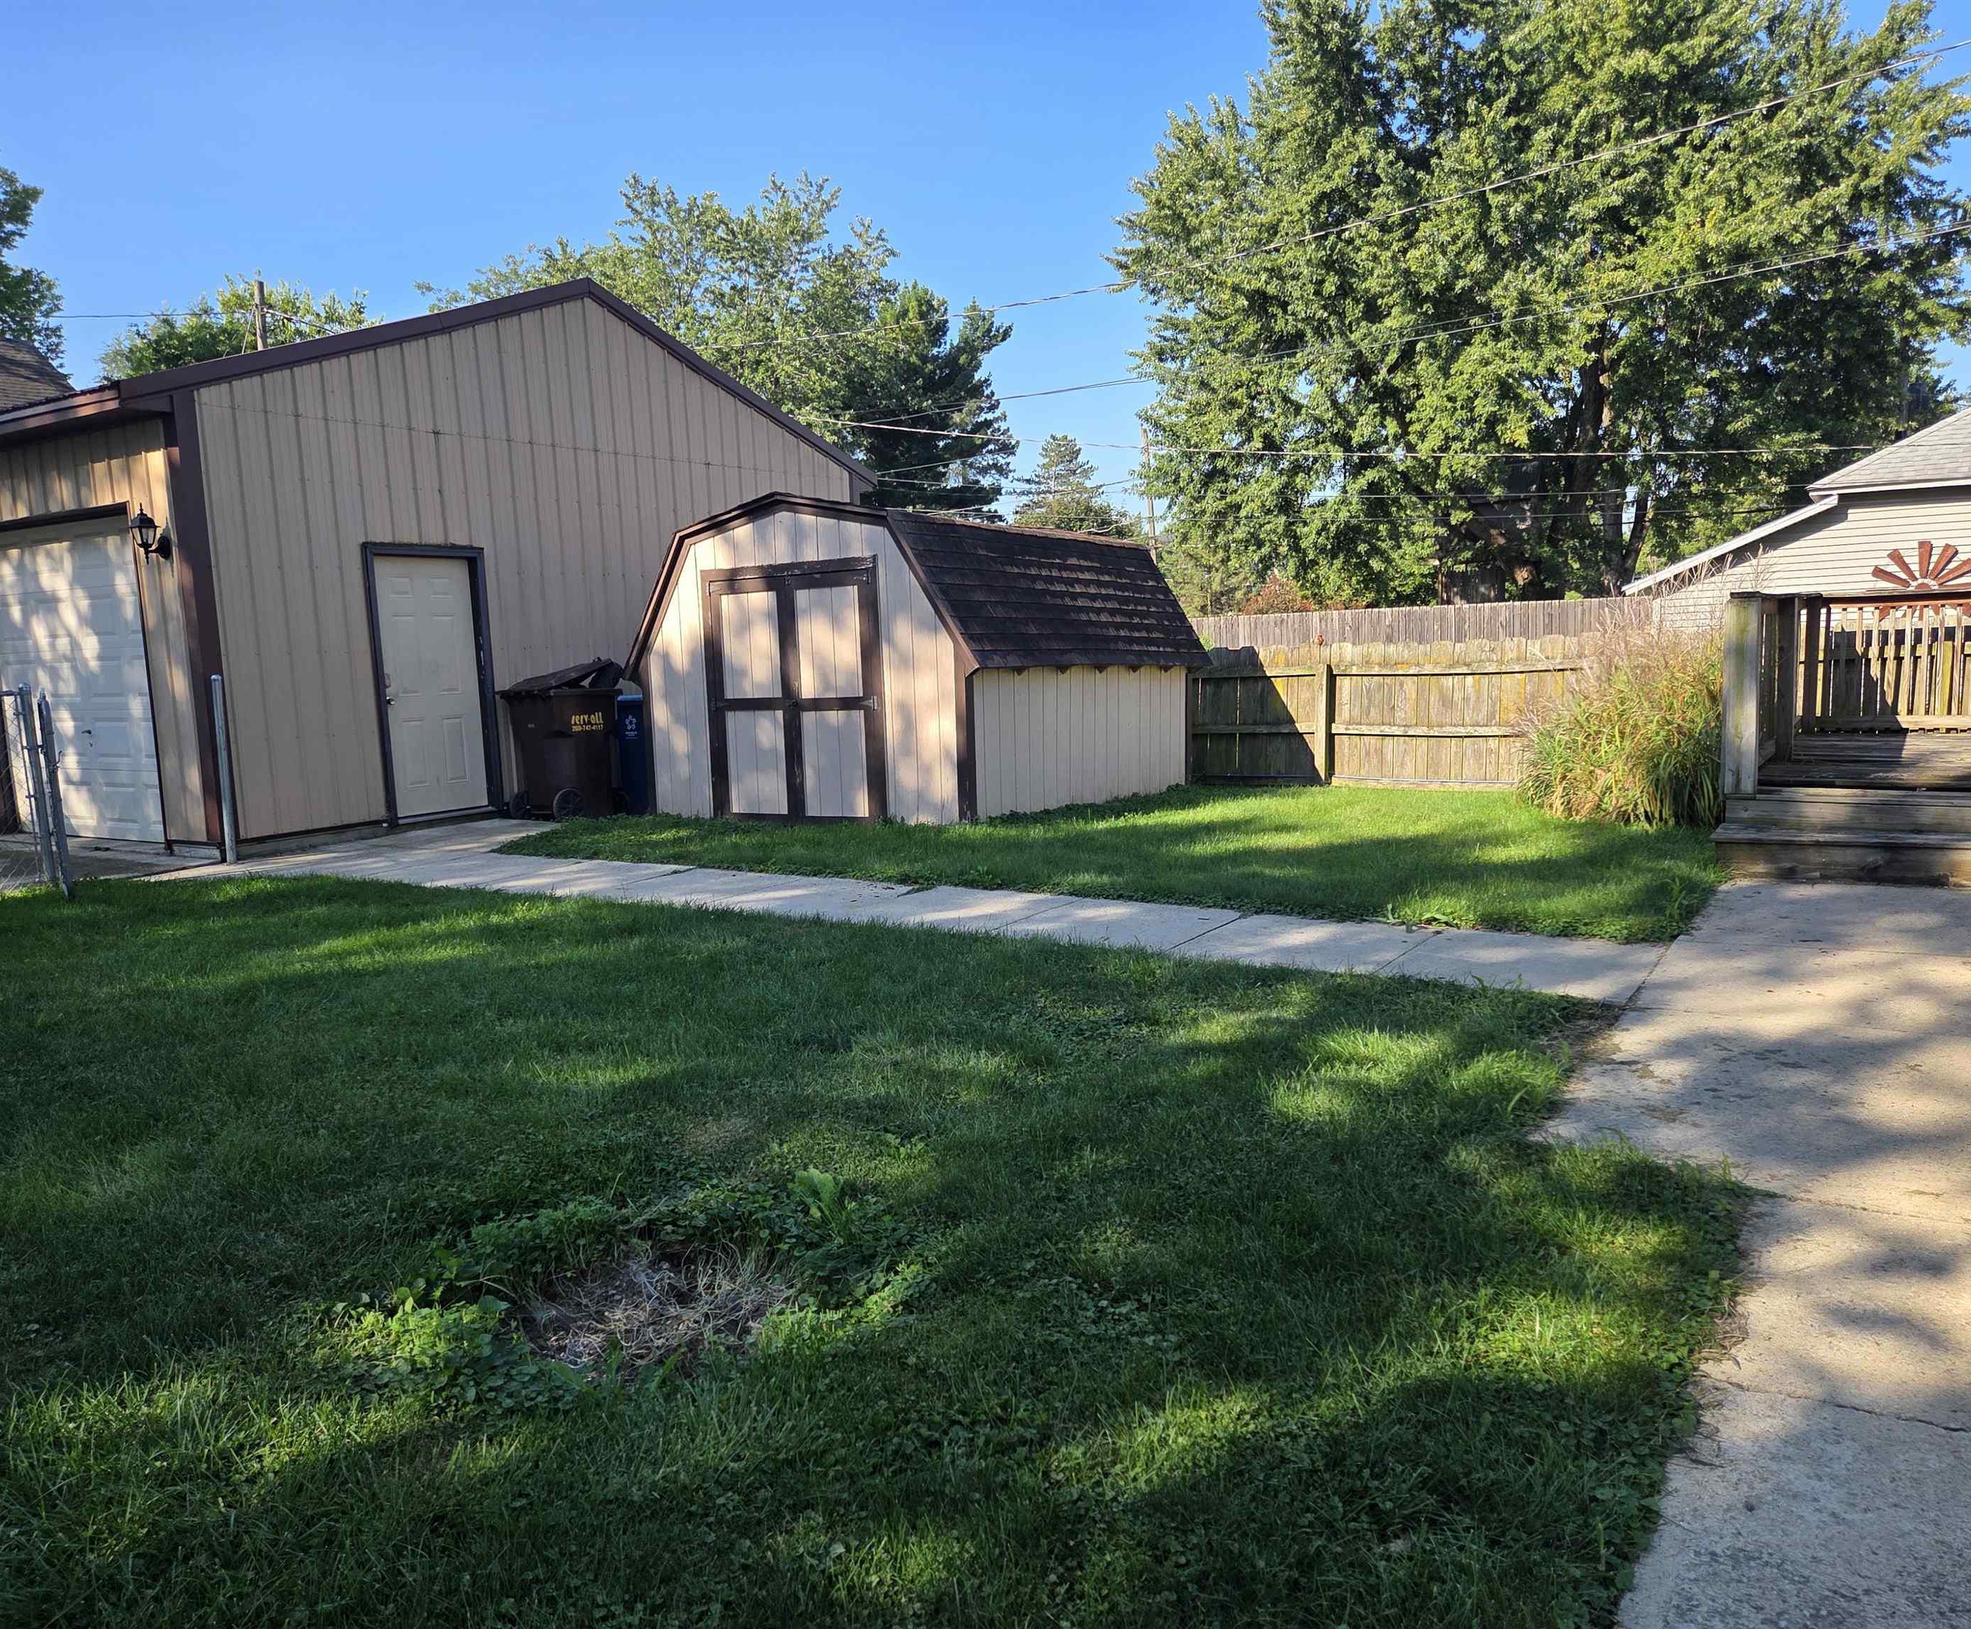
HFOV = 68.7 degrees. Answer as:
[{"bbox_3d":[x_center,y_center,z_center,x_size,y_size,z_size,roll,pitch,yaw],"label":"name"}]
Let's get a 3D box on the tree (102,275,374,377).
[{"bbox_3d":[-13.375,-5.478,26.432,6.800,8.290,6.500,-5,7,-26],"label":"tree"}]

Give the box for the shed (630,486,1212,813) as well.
[{"bbox_3d":[-0.450,-1.360,12.380,3.380,2.470,3.850,2,7,32],"label":"shed"}]

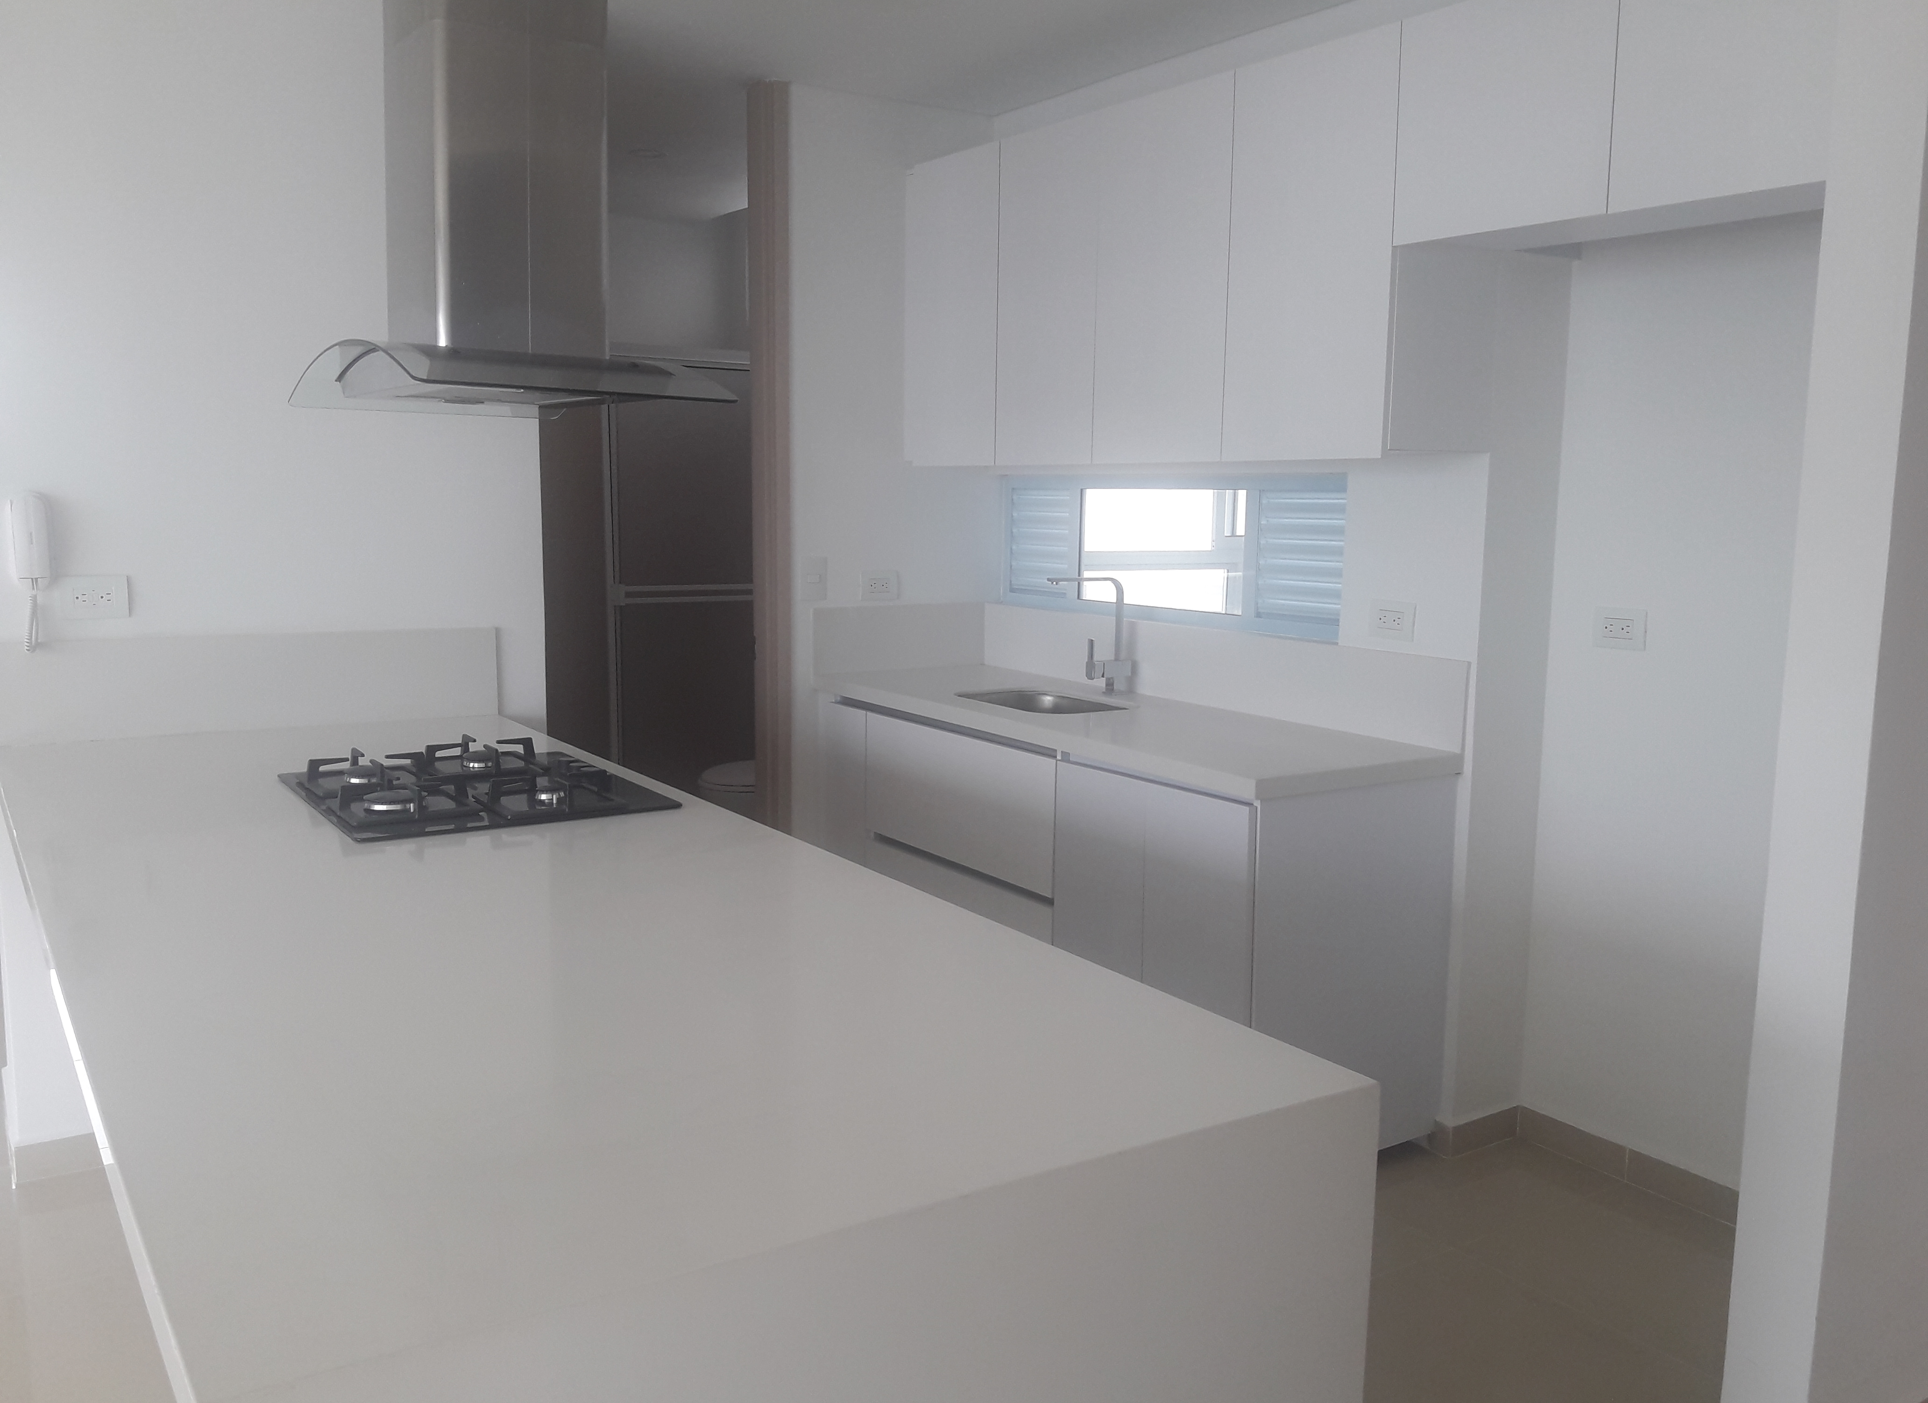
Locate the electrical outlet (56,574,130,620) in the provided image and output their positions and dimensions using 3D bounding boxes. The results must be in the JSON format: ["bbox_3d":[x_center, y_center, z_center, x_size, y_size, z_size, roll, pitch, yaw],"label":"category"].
[{"bbox_3d":[-1.706,-0.203,3.066,0.117,0.085,0.012,-4,9,-34],"label":"electrical outlet"}]

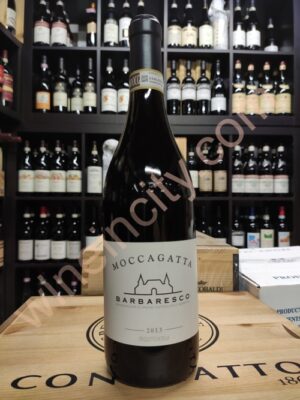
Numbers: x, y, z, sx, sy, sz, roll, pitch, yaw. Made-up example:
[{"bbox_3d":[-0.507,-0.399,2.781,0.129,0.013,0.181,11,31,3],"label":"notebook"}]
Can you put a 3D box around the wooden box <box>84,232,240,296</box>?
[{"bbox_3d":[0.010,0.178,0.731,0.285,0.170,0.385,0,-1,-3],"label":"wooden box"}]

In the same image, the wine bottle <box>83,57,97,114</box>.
[{"bbox_3d":[-0.324,-0.613,1.629,0.075,0.310,0.075,0,2,-3],"label":"wine bottle"}]

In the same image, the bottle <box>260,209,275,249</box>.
[{"bbox_3d":[0.644,0.189,1.656,0.078,0.295,0.078,0,0,-2],"label":"bottle"}]

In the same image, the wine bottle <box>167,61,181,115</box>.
[{"bbox_3d":[0.135,-0.612,1.651,0.075,0.312,0.075,0,2,-3],"label":"wine bottle"}]

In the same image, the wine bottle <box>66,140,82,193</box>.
[{"bbox_3d":[-0.402,-0.171,1.609,0.080,0.302,0.080,0,0,-2],"label":"wine bottle"}]

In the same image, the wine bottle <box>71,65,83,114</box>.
[{"bbox_3d":[-0.413,-0.616,1.724,0.075,0.310,0.075,0,2,-3],"label":"wine bottle"}]

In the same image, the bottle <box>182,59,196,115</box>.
[{"bbox_3d":[0.216,-0.613,1.655,0.075,0.312,0.075,0,2,-3],"label":"bottle"}]

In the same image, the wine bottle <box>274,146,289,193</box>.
[{"bbox_3d":[0.721,-0.160,1.656,0.079,0.290,0.079,0,0,-2],"label":"wine bottle"}]

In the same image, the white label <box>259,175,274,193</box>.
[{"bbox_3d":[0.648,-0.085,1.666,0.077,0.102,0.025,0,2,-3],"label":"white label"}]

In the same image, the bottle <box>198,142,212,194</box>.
[{"bbox_3d":[0.304,-0.167,1.656,0.076,0.299,0.076,0,0,-2],"label":"bottle"}]

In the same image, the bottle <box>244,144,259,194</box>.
[{"bbox_3d":[0.564,-0.159,1.650,0.079,0.285,0.079,0,0,-3],"label":"bottle"}]

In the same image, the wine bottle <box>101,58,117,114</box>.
[{"bbox_3d":[-0.215,-0.603,1.611,0.082,0.300,0.082,0,0,-3],"label":"wine bottle"}]

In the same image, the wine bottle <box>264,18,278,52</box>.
[{"bbox_3d":[0.747,-0.965,1.848,0.079,0.305,0.079,0,2,-3],"label":"wine bottle"}]

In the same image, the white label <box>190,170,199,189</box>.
[{"bbox_3d":[0.235,-0.112,1.667,0.072,0.100,0.025,0,-1,-3],"label":"white label"}]

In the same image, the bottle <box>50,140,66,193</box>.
[{"bbox_3d":[-0.488,-0.164,1.598,0.081,0.296,0.081,0,0,-3],"label":"bottle"}]

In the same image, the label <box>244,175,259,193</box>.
[{"bbox_3d":[0.561,-0.086,1.626,0.078,0.099,0.030,0,0,-3],"label":"label"}]

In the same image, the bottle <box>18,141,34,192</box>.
[{"bbox_3d":[-0.649,-0.164,1.590,0.081,0.296,0.081,0,0,-3],"label":"bottle"}]

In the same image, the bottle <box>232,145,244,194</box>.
[{"bbox_3d":[0.503,-0.169,1.706,0.076,0.289,0.076,0,-1,-3],"label":"bottle"}]

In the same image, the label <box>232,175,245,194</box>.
[{"bbox_3d":[0.488,-0.086,1.658,0.075,0.102,0.025,0,2,-3],"label":"label"}]

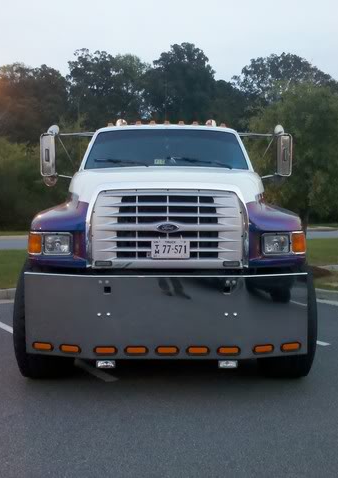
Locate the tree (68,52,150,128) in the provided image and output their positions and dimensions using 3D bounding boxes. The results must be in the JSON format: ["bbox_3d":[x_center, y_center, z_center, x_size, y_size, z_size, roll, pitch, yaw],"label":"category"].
[{"bbox_3d":[-4.901,-8.201,44.567,7.000,13.667,7.000,0,4,0],"label":"tree"}]

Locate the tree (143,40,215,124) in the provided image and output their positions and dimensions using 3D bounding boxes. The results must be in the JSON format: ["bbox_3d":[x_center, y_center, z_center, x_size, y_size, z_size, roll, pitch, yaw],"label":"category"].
[{"bbox_3d":[0.936,-8.719,45.536,7.000,14.576,7.000,0,4,0],"label":"tree"}]

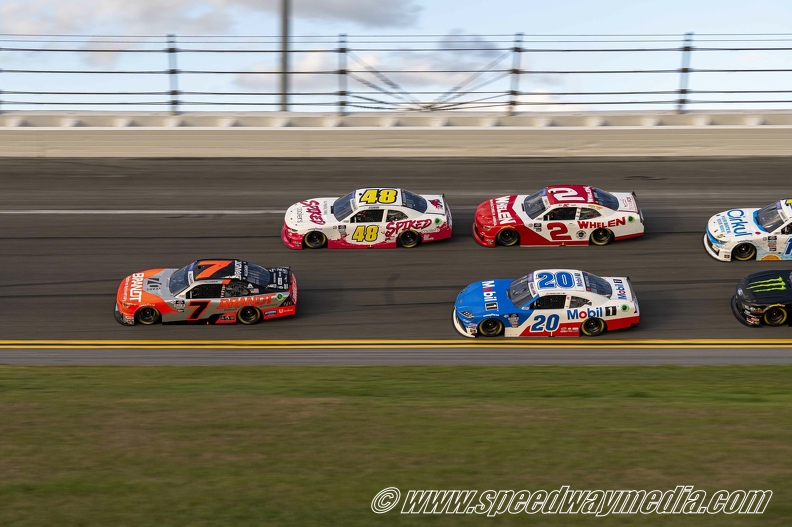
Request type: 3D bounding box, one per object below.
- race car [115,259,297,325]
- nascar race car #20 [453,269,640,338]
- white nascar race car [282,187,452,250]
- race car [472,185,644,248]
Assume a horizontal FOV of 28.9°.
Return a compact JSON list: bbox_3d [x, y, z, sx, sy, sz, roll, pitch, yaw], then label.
[{"bbox_3d":[-5.041,0.599,40.925,4.900,1.300,1.950,0,28,0],"label":"race car"},{"bbox_3d":[3.944,0.895,40.525,4.900,1.300,1.950,0,28,0],"label":"nascar race car #20"},{"bbox_3d":[-0.837,-1.451,44.625,4.900,1.300,1.950,0,28,0],"label":"white nascar race car"},{"bbox_3d":[4.721,-1.505,44.825,4.900,1.300,1.950,0,28,0],"label":"race car"}]

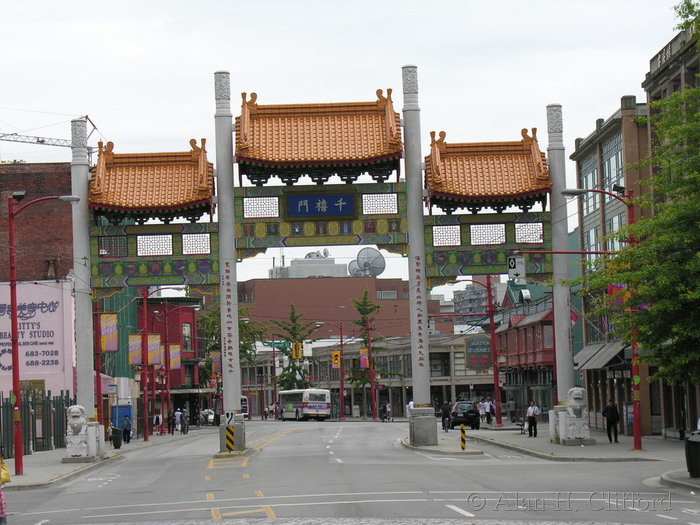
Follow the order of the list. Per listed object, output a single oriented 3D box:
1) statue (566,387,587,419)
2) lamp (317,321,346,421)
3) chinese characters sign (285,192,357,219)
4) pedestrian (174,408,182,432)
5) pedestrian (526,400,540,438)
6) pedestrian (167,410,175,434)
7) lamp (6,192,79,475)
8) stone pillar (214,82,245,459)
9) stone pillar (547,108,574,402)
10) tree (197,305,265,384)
[{"bbox_3d":[8.873,5.474,74.300,0.820,1.230,1.050,-2,-4,0],"label":"statue"},{"bbox_3d":[-1.818,10.135,177.299,2.550,9.150,0.500,-2,-4,0],"label":"lamp"},{"bbox_3d":[-1.195,-2.312,77.800,2.980,1.170,0.250,-2,-4,0],"label":"chinese characters sign"},{"bbox_3d":[-12.794,11.713,141.555,0.520,1.680,0.380,-2,-4,0],"label":"pedestrian"},{"bbox_3d":[8.327,7.128,86.500,0.620,1.670,0.400,-2,-4,0],"label":"pedestrian"},{"bbox_3d":[-11.781,10.549,125.356,0.530,1.700,0.400,-1,-4,-7],"label":"pedestrian"},{"bbox_3d":[-9.469,2.230,59.500,2.250,8.810,0.400,-2,-4,-1],"label":"lamp"},{"bbox_3d":[-4.994,-0.051,78.000,1.050,15.570,1.250,-2,-4,0],"label":"stone pillar"},{"bbox_3d":[8.848,-0.390,79.911,0.750,12.565,0.750,-2,-4,0],"label":"stone pillar"},{"bbox_3d":[-10.174,8.951,166.000,6.600,10.570,6.400,-2,-4,0],"label":"tree"}]

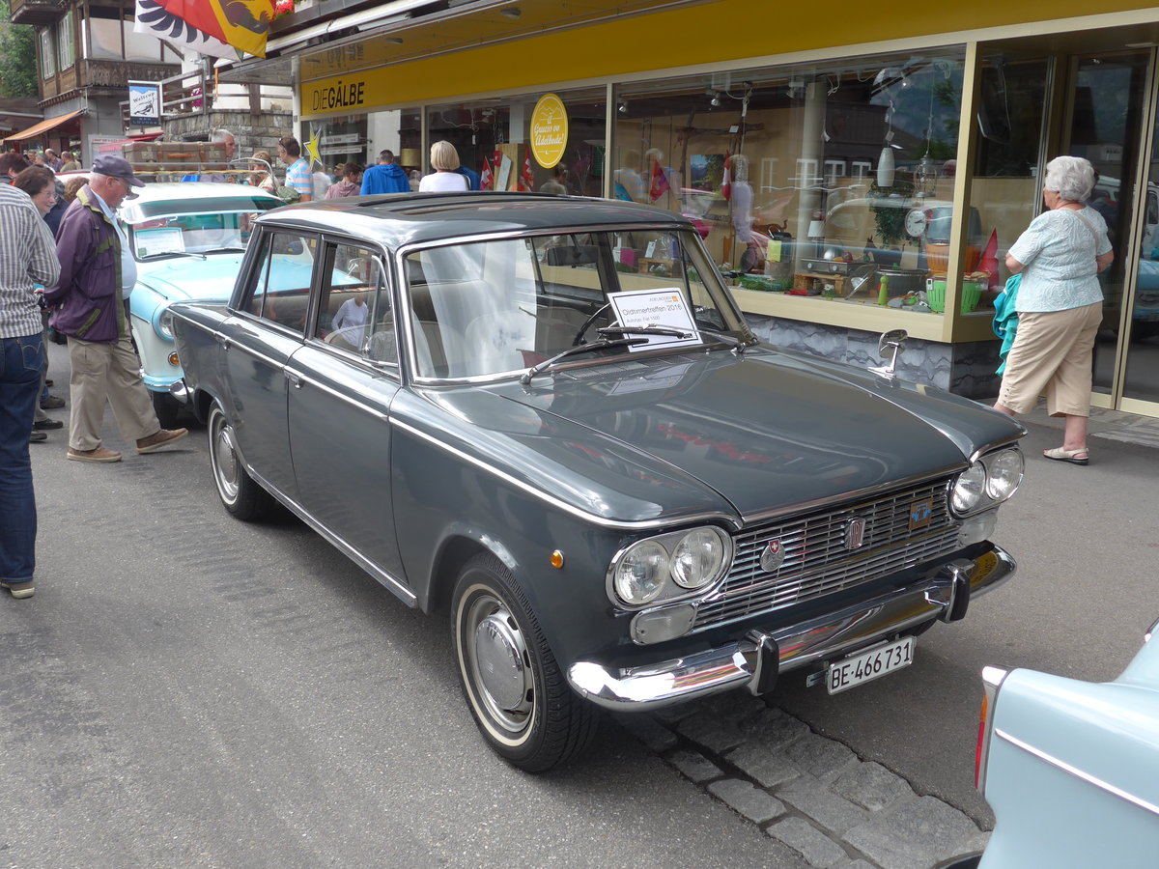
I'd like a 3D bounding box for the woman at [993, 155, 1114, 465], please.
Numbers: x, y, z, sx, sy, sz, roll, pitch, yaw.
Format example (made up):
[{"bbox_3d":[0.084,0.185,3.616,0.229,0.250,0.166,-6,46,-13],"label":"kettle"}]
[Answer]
[{"bbox_3d":[2.441,-0.637,5.850,0.500,1.560,0.540,12,17,40],"label":"woman"}]

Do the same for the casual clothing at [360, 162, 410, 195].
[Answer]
[{"bbox_3d":[-1.985,-2.420,11.683,0.540,0.720,0.320,1,13,3],"label":"casual clothing"}]

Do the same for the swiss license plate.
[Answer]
[{"bbox_3d":[0.727,0.571,2.822,0.300,0.080,0.012,-10,17,-32],"label":"swiss license plate"}]

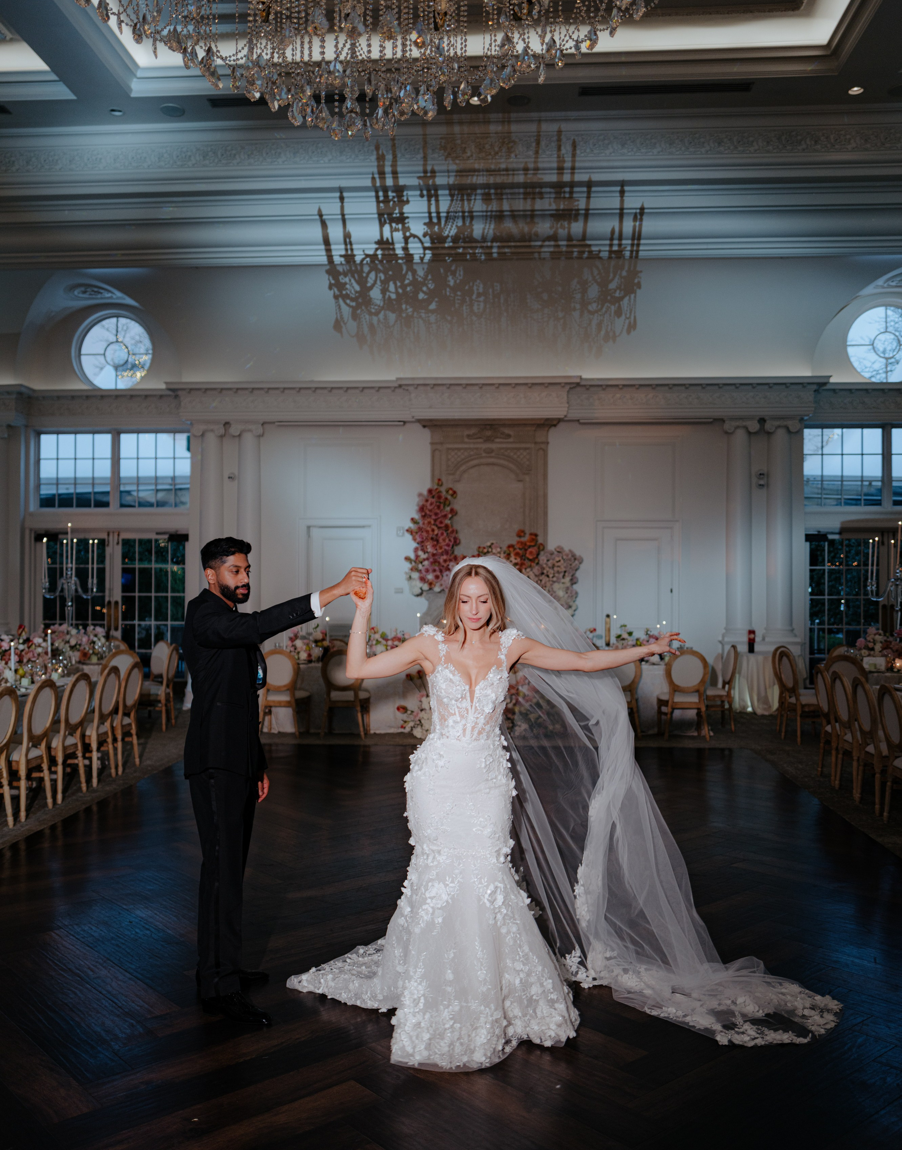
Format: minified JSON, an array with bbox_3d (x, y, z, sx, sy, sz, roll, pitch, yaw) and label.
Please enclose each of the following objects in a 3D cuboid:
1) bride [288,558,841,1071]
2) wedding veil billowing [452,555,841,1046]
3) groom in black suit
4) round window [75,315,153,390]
[{"bbox_3d":[0.425,0.794,4.073,2.150,1.700,1.150,0,-1,0],"label":"bride"},{"bbox_3d":[0.740,0.801,4.070,1.460,1.730,0.800,0,-1,0],"label":"wedding veil billowing"},{"bbox_3d":[-0.660,0.766,4.090,0.750,1.800,0.500,0,-1,14],"label":"groom in black suit"},{"bbox_3d":[-5.819,-3.844,18.300,1.330,1.330,0.150,0,-1,5],"label":"round window"}]

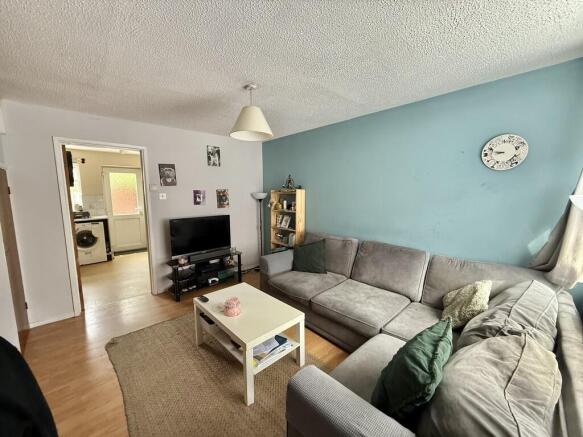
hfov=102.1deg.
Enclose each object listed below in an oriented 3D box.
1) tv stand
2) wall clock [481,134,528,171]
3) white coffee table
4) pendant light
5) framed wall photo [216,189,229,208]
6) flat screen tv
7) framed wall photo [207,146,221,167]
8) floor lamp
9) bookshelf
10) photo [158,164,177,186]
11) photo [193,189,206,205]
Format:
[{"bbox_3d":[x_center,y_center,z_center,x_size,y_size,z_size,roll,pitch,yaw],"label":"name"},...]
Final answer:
[{"bbox_3d":[-1.267,0.809,3.538,1.000,0.480,0.330,-7,9,-42],"label":"tv stand"},{"bbox_3d":[1.766,-0.551,1.956,0.035,0.297,0.297,-7,9,-42],"label":"wall clock"},{"bbox_3d":[-0.401,0.987,2.085,0.550,0.450,0.900,-7,9,-42],"label":"white coffee table"},{"bbox_3d":[-0.353,-0.937,2.052,0.365,0.420,0.365,0,7,0],"label":"pendant light"},{"bbox_3d":[-1.143,-0.330,3.924,0.210,0.303,0.020,-7,9,-42],"label":"framed wall photo"},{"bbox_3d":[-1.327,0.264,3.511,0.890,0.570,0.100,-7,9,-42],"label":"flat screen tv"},{"bbox_3d":[-1.239,-0.995,3.761,0.205,0.303,0.020,-7,9,-42],"label":"framed wall photo"},{"bbox_3d":[-0.540,0.241,4.292,0.260,1.420,0.260,-7,9,-42],"label":"floor lamp"},{"bbox_3d":[-0.064,0.262,3.895,0.205,1.464,0.600,-7,9,-42],"label":"bookshelf"},{"bbox_3d":[-1.746,-0.615,3.329,0.210,0.300,0.020,-7,9,-42],"label":"photo"},{"bbox_3d":[-1.427,-0.327,3.659,0.182,0.226,0.020,-7,9,-42],"label":"photo"}]

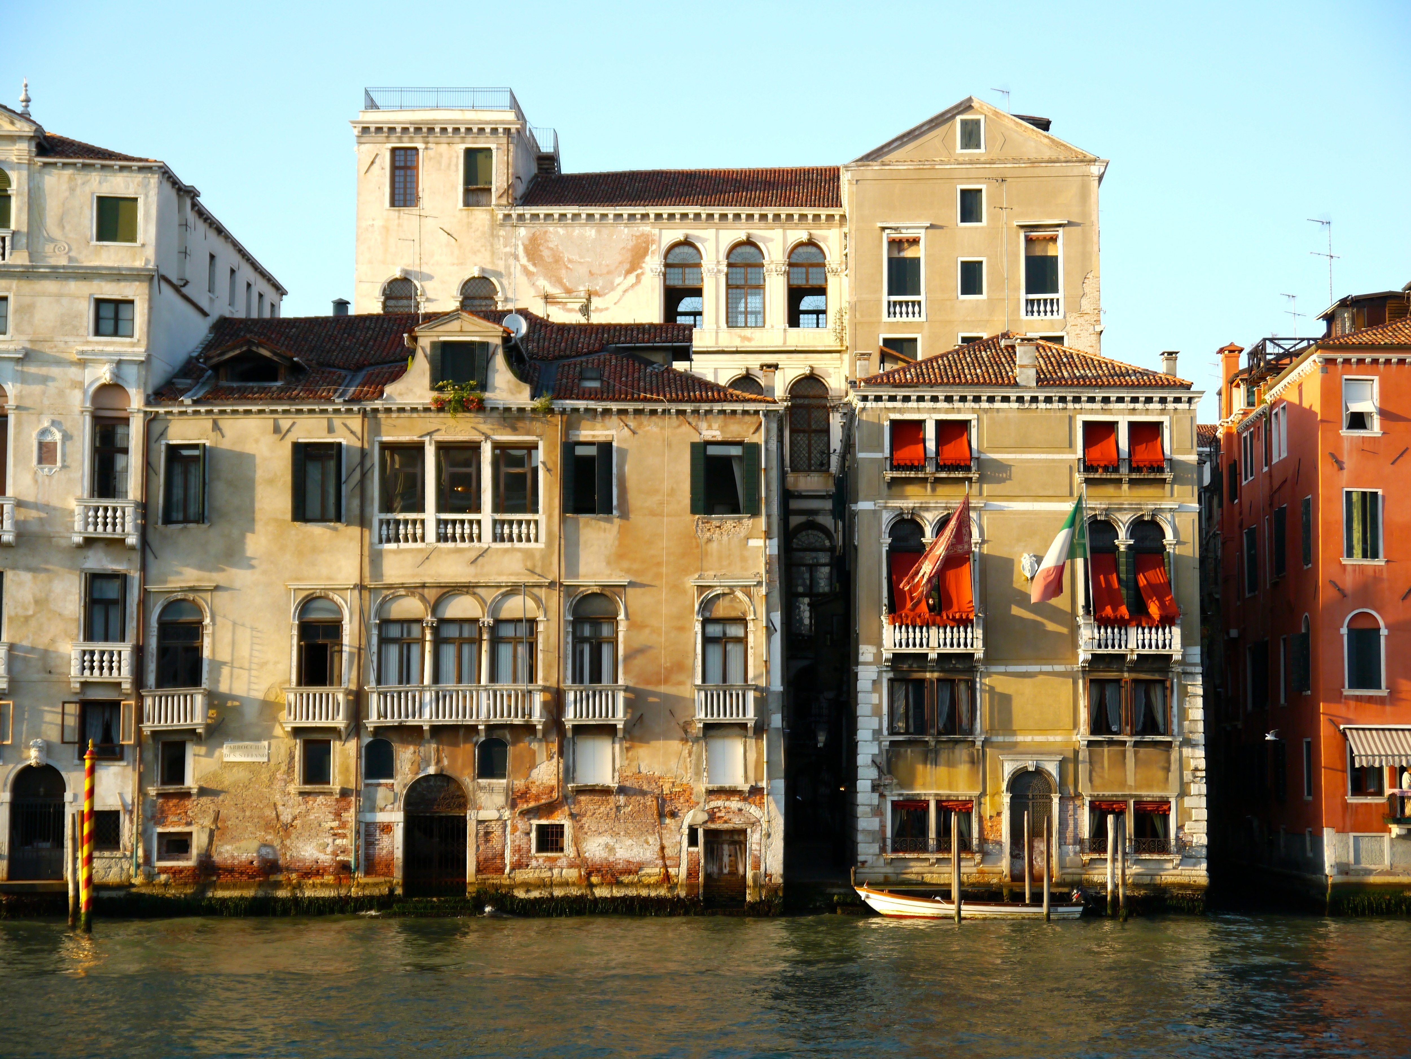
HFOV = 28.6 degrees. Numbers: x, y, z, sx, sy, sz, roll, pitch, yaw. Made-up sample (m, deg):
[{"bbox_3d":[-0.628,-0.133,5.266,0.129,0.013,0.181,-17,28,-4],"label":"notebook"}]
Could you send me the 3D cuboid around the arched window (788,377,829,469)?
[{"bbox_3d":[4.001,-4.057,106.578,1.609,3.757,0.300,0,-6,0],"label":"arched window"}]

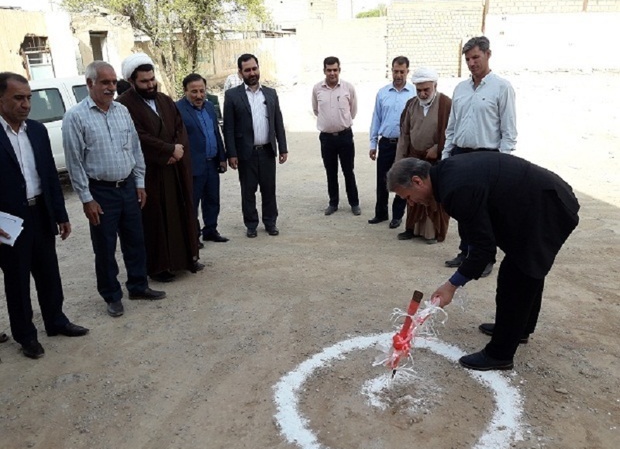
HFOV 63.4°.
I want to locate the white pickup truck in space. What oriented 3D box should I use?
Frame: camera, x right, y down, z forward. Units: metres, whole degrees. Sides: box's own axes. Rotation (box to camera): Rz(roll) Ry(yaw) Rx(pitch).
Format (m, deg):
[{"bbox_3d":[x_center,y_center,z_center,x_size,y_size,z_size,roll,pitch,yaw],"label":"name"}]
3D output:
[{"bbox_3d":[-4.073,-1.325,7.377,1.760,1.660,5.050,2,18,12],"label":"white pickup truck"}]

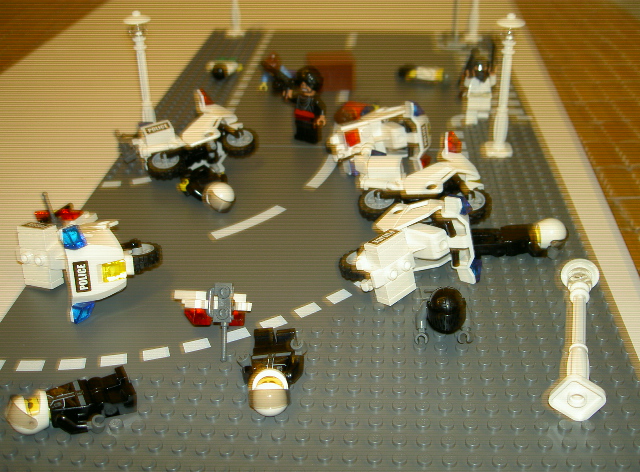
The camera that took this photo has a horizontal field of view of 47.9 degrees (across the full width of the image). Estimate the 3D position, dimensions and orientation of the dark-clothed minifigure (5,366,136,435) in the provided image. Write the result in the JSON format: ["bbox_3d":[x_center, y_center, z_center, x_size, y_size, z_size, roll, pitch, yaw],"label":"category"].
[{"bbox_3d":[-0.084,0.055,0.241,0.043,0.014,0.021,-10,28,-21],"label":"dark-clothed minifigure"}]

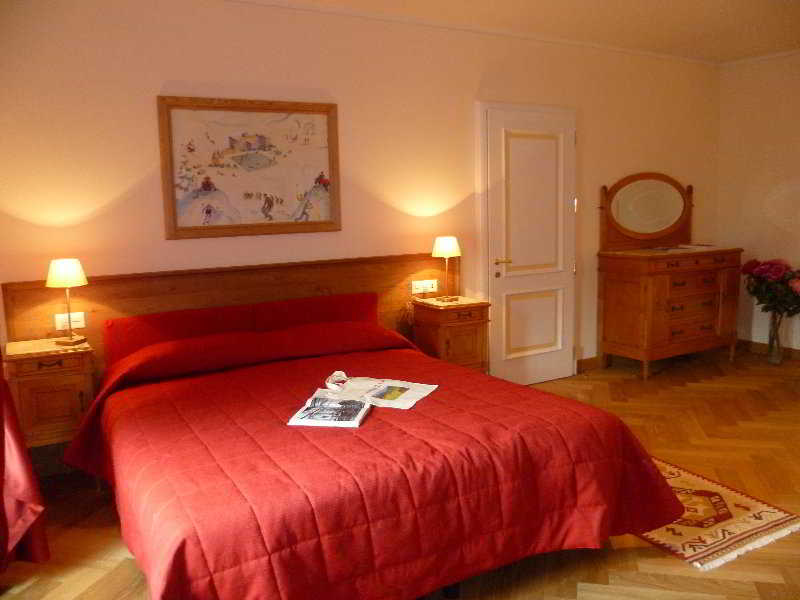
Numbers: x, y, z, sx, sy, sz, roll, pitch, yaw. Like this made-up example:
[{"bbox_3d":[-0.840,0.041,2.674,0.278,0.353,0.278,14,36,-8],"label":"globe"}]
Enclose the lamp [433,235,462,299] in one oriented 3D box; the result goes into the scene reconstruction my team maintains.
[{"bbox_3d":[0.317,-0.202,4.264,0.185,0.429,0.185,-2,8,0],"label":"lamp"}]

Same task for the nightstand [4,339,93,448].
[{"bbox_3d":[-1.703,0.609,3.223,0.384,0.771,0.397,-6,9,-29],"label":"nightstand"}]

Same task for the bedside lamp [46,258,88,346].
[{"bbox_3d":[-1.629,0.010,3.179,0.185,0.425,0.185,-6,9,-29],"label":"bedside lamp"}]

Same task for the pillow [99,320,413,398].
[{"bbox_3d":[-0.752,0.277,3.663,1.726,0.192,0.411,-6,9,-29],"label":"pillow"}]

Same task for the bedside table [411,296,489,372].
[{"bbox_3d":[0.354,0.386,4.371,0.384,0.767,0.397,-6,9,-25],"label":"bedside table"}]

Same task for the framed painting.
[{"bbox_3d":[-0.841,-0.778,3.831,1.077,0.784,0.037,-6,9,-29],"label":"framed painting"}]

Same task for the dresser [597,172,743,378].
[{"bbox_3d":[2.251,-0.242,5.367,1.178,1.617,0.500,-6,9,-29],"label":"dresser"}]

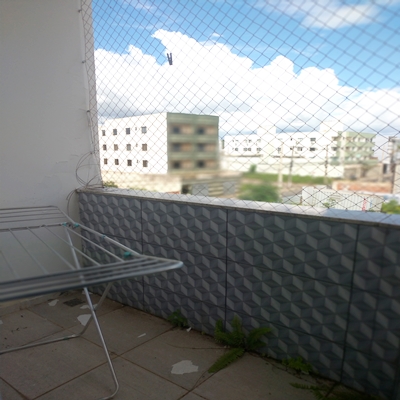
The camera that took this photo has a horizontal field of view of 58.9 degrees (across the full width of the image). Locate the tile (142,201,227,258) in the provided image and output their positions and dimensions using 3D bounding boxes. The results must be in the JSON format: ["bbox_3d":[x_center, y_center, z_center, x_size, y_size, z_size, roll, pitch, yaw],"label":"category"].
[{"bbox_3d":[-0.114,0.165,2.155,0.640,0.288,0.012,6,10,35],"label":"tile"}]

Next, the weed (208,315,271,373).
[{"bbox_3d":[0.160,0.755,1.866,0.337,0.190,0.288,6,10,35],"label":"weed"}]

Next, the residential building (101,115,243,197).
[{"bbox_3d":[-8.525,-9.018,66.015,11.000,11.800,24.000,-7,11,-40],"label":"residential building"}]

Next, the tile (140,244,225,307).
[{"bbox_3d":[-0.116,0.450,2.198,0.640,0.288,0.012,6,10,35],"label":"tile"}]

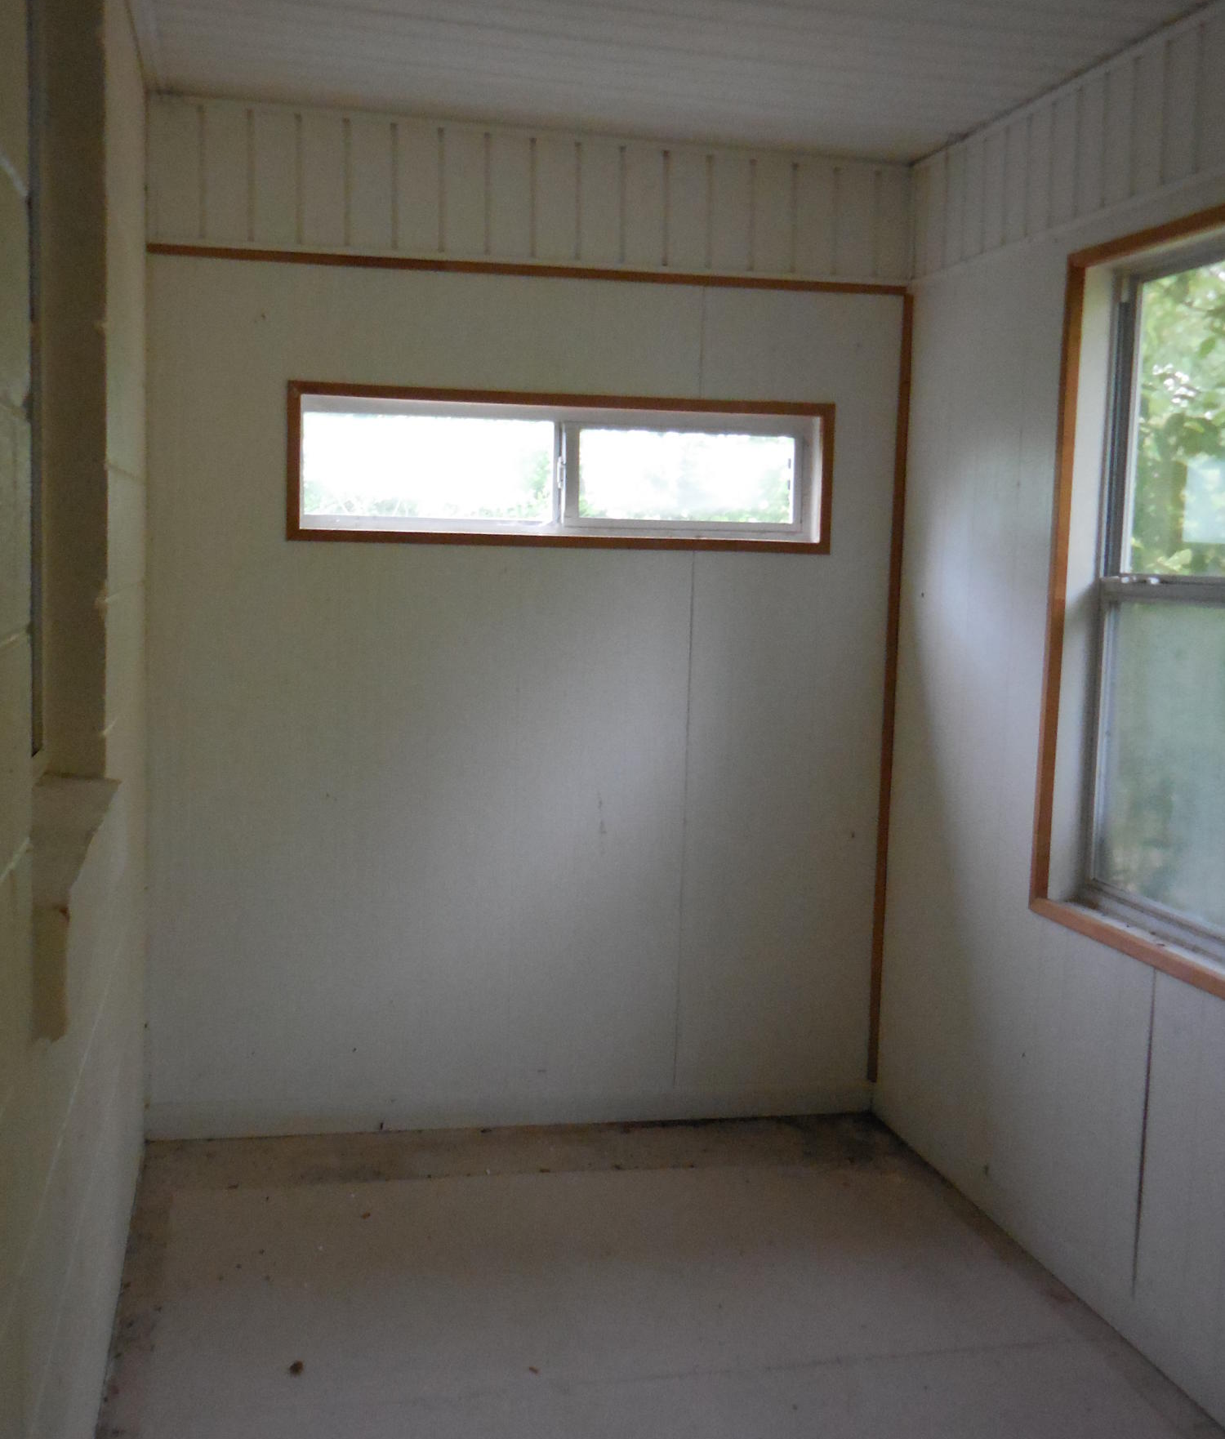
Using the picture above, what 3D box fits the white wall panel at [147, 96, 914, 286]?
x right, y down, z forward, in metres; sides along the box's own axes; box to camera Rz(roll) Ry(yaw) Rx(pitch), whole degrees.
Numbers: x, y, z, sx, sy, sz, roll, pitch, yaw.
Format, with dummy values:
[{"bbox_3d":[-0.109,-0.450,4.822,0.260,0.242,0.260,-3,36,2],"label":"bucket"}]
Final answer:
[{"bbox_3d":[-0.140,-1.158,3.473,1.720,0.305,0.040,0,7,-13],"label":"white wall panel"}]

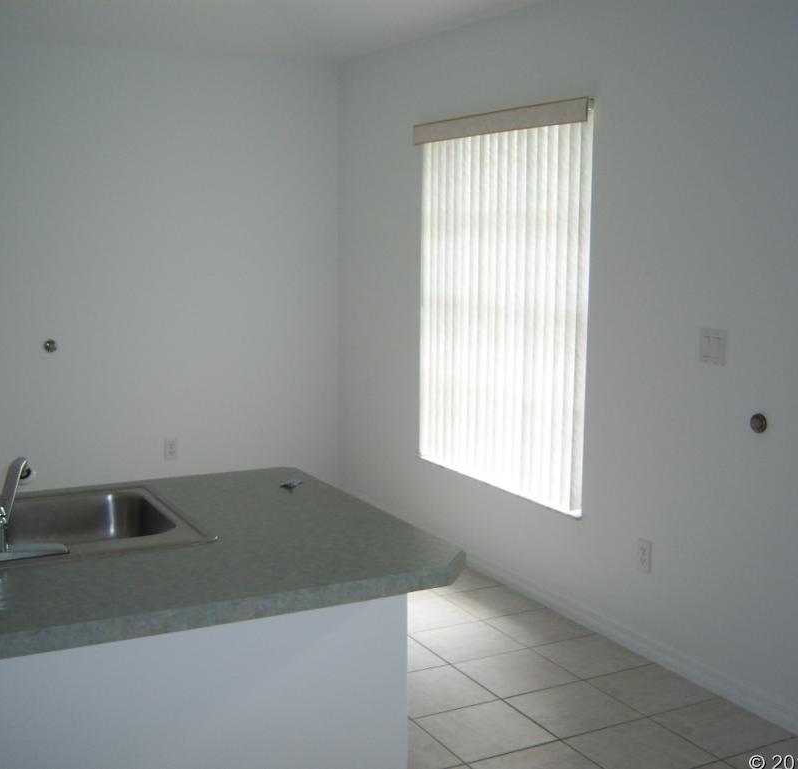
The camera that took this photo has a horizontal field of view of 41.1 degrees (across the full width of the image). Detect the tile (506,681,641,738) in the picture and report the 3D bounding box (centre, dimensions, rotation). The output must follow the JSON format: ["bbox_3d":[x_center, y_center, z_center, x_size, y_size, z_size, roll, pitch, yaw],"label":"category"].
[{"bbox_3d":[0.554,1.036,3.394,0.328,0.010,0.328,-4,8,-27],"label":"tile"}]

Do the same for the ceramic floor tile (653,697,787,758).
[{"bbox_3d":[0.986,1.050,3.256,0.318,0.010,0.328,-4,8,-27],"label":"ceramic floor tile"}]

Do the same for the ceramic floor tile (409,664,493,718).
[{"bbox_3d":[0.116,1.037,3.608,0.328,0.010,0.328,-4,8,-27],"label":"ceramic floor tile"}]

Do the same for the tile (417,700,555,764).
[{"bbox_3d":[0.261,1.055,3.242,0.328,0.010,0.328,-4,8,-27],"label":"tile"}]

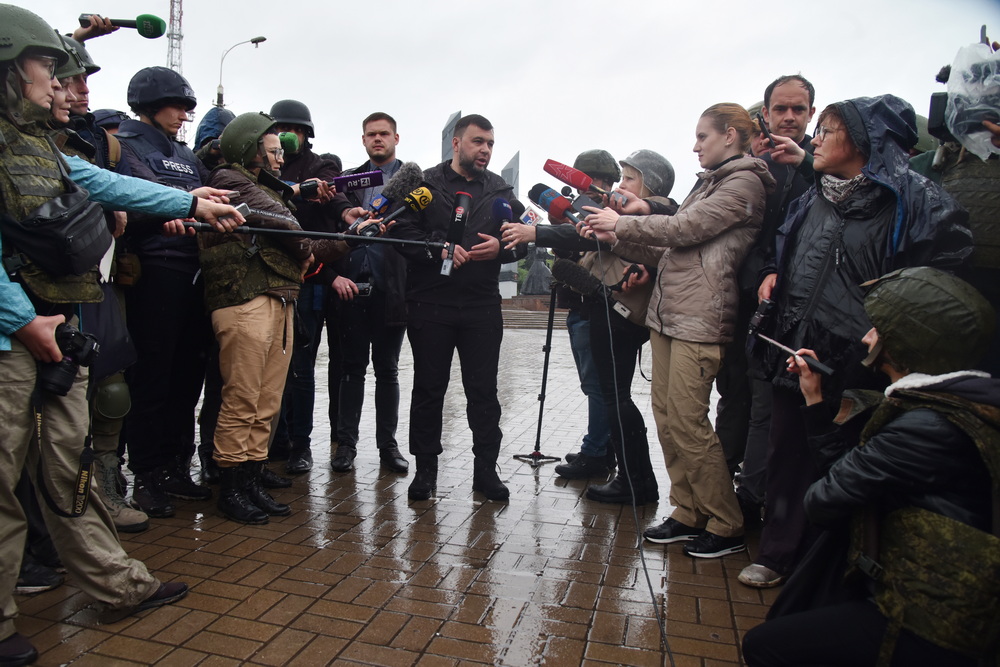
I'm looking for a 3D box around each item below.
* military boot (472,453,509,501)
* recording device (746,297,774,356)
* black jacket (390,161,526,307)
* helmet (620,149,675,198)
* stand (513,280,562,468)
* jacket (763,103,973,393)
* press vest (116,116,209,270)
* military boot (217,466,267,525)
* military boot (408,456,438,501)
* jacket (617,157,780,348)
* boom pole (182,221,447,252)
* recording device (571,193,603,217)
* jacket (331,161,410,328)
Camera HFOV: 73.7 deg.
[{"bbox_3d":[-0.050,0.635,3.151,0.115,0.240,0.300,1,3,-17],"label":"military boot"},{"bbox_3d":[0.918,-0.035,2.350,0.090,0.130,0.110,30,-7,-38],"label":"recording device"},{"bbox_3d":[-0.195,-0.469,3.130,0.620,0.670,0.380,1,3,-6],"label":"black jacket"},{"bbox_3d":[0.686,-0.744,3.100,0.275,0.190,0.240,20,-1,-15],"label":"helmet"},{"bbox_3d":[0.261,0.216,3.798,0.270,1.030,0.270,6,3,0],"label":"stand"},{"bbox_3d":[1.240,-0.287,2.280,0.420,1.000,0.600,0,4,-26],"label":"jacket"},{"bbox_3d":[-1.422,-0.584,2.800,0.310,0.620,0.440,4,4,27],"label":"press vest"},{"bbox_3d":[-1.050,0.627,2.740,0.280,0.240,0.105,4,4,31],"label":"military boot"},{"bbox_3d":[-0.350,0.625,3.130,0.110,0.240,0.300,3,4,12],"label":"military boot"},{"bbox_3d":[0.712,-0.310,2.490,0.600,0.710,0.470,2,4,3],"label":"jacket"},{"bbox_3d":[-0.650,-0.360,2.485,1.000,0.035,0.035,1,3,-26],"label":"boom pole"},{"bbox_3d":[0.335,-0.491,2.580,0.150,0.075,0.009,36,33,5],"label":"recording device"},{"bbox_3d":[-0.636,-0.475,3.520,0.490,0.870,0.310,1,3,-5],"label":"jacket"}]

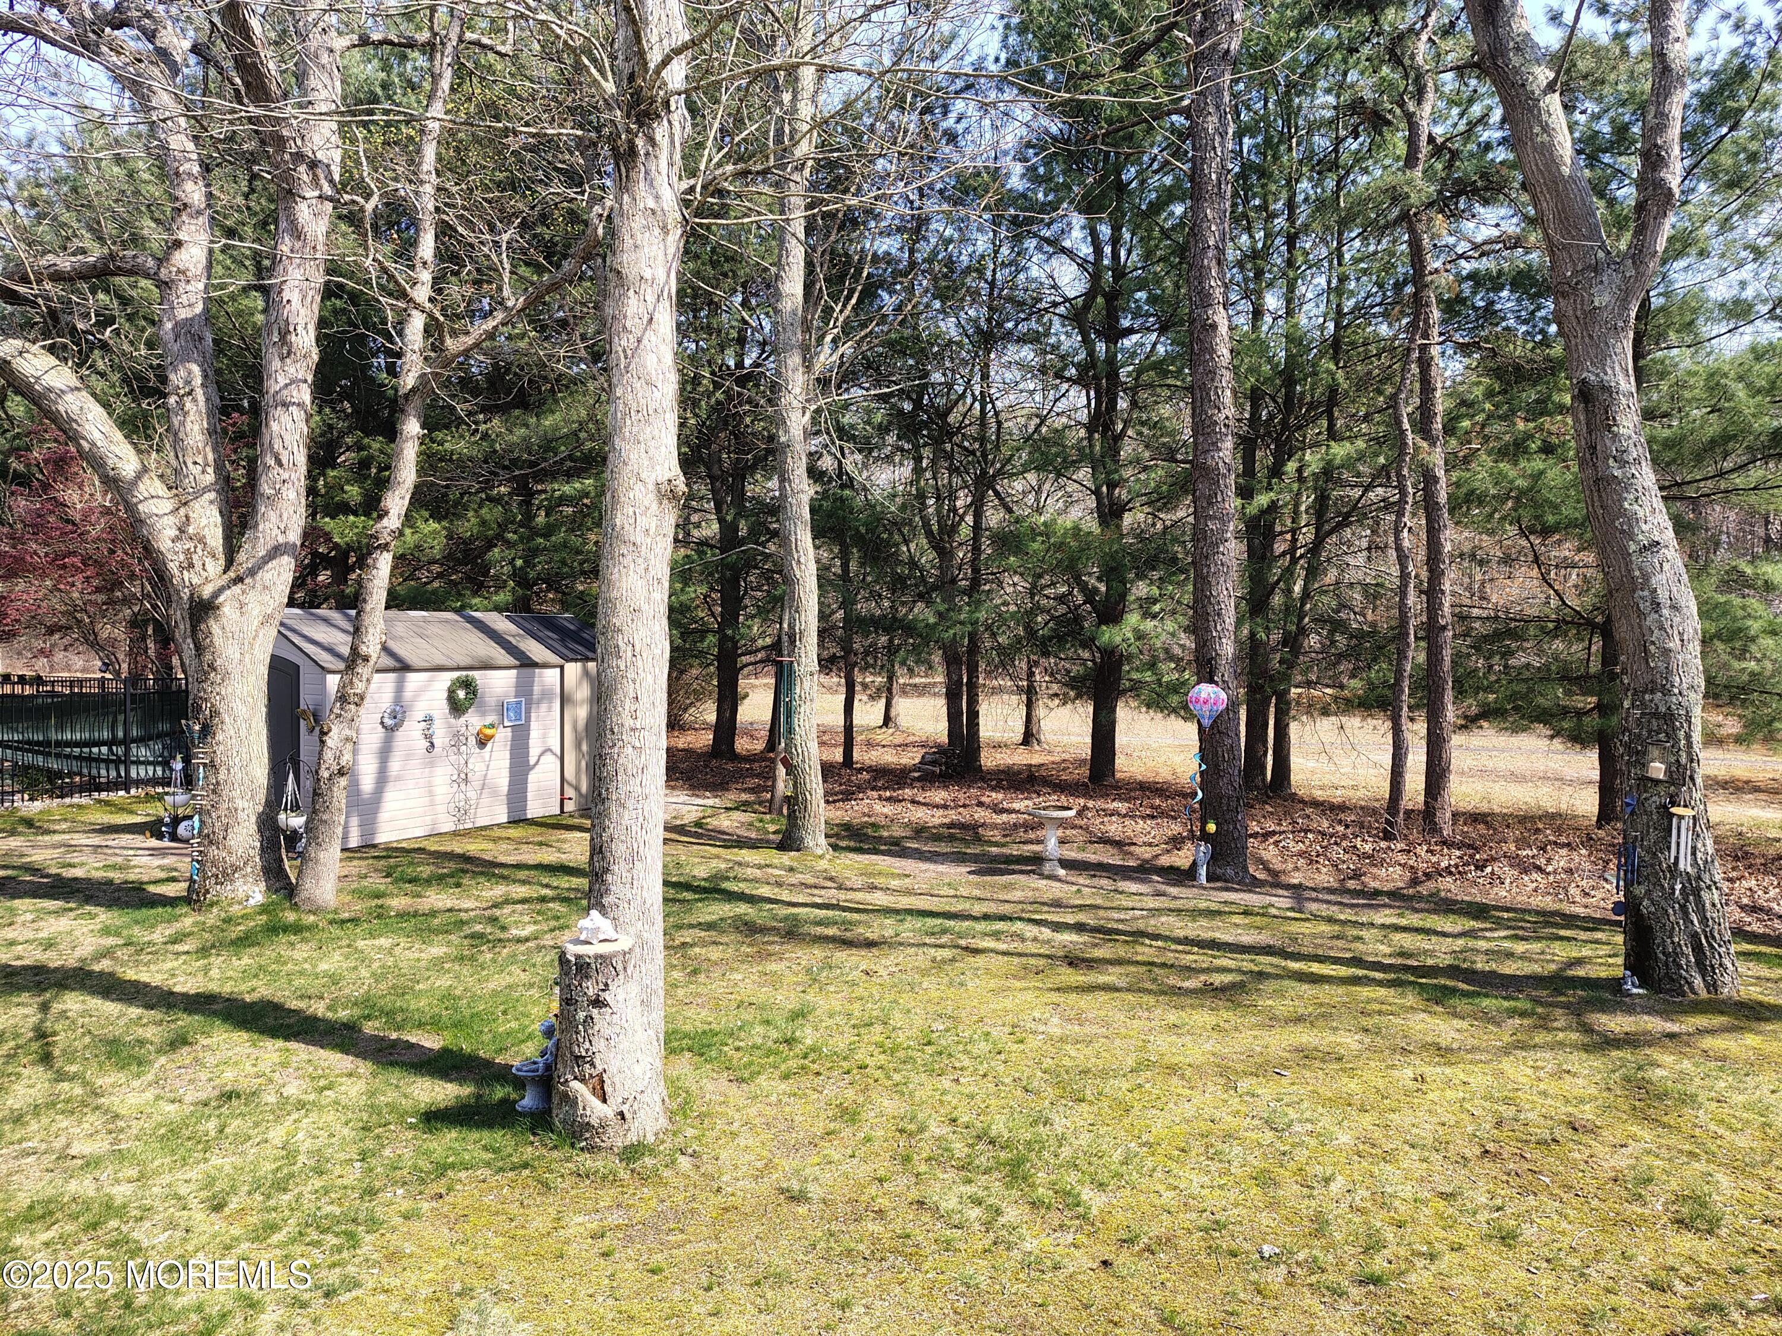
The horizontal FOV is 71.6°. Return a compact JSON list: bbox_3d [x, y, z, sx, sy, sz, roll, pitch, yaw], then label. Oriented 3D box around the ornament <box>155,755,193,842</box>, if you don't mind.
[{"bbox_3d":[-7.520,1.381,12.988,0.420,0.861,0.380,-1,2,-30],"label":"ornament"}]

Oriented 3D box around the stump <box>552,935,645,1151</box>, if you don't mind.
[{"bbox_3d":[-1.299,1.643,5.475,0.400,0.836,0.400,0,2,-13],"label":"stump"}]

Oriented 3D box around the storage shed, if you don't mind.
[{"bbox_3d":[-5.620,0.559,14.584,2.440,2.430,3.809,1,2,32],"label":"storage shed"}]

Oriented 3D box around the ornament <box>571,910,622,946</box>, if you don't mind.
[{"bbox_3d":[-1.305,1.158,5.514,0.190,0.130,0.140,0,2,-14],"label":"ornament"}]

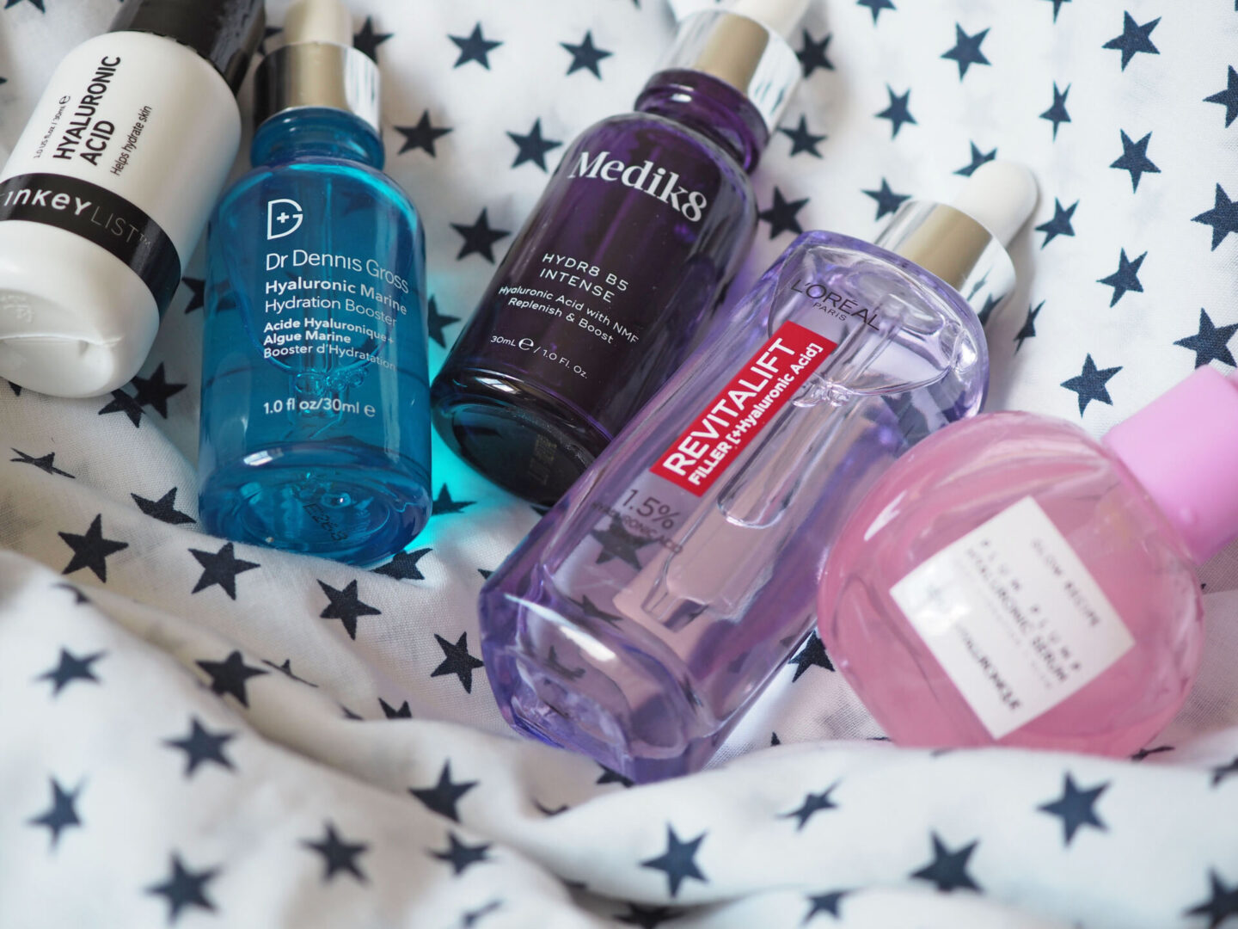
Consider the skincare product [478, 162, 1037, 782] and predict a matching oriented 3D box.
[{"bbox_3d":[0.027,-0.005,0.313,0.036,0.030,0.116,29,63,27],"label":"skincare product"}]

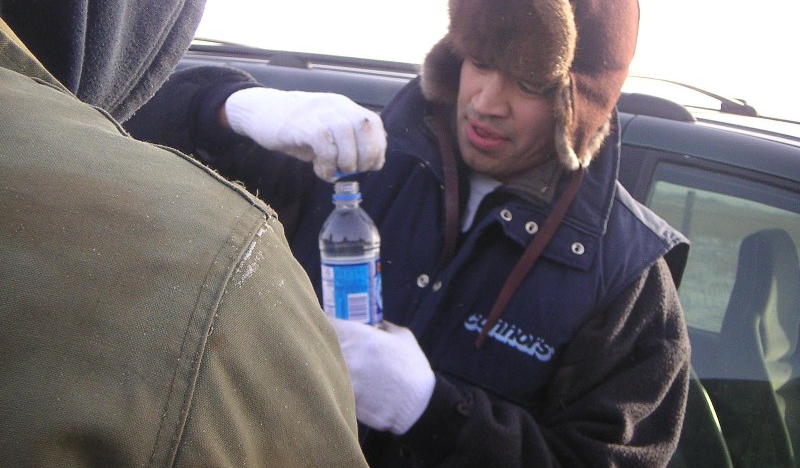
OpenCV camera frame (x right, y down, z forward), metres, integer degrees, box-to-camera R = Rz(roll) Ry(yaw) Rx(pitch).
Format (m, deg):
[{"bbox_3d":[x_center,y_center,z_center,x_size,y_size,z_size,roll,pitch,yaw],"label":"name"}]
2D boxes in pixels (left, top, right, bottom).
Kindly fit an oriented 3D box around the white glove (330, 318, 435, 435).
[{"bbox_3d":[-0.027,0.148,1.580,0.135,0.118,0.100,29,-2,-12],"label":"white glove"}]

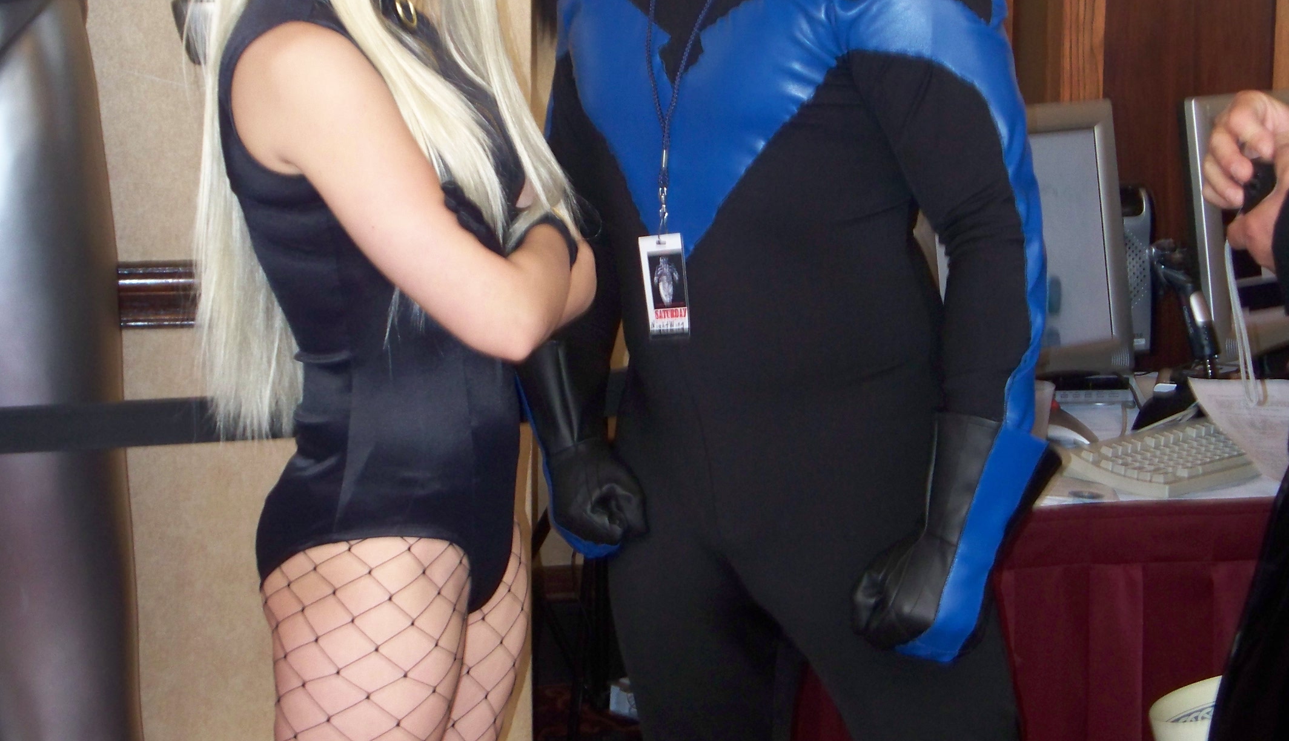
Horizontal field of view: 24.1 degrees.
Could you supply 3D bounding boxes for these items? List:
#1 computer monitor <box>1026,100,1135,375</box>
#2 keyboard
[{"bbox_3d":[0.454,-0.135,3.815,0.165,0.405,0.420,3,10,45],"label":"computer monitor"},{"bbox_3d":[0.716,0.086,3.741,0.460,0.038,0.175,-11,19,-43],"label":"keyboard"}]

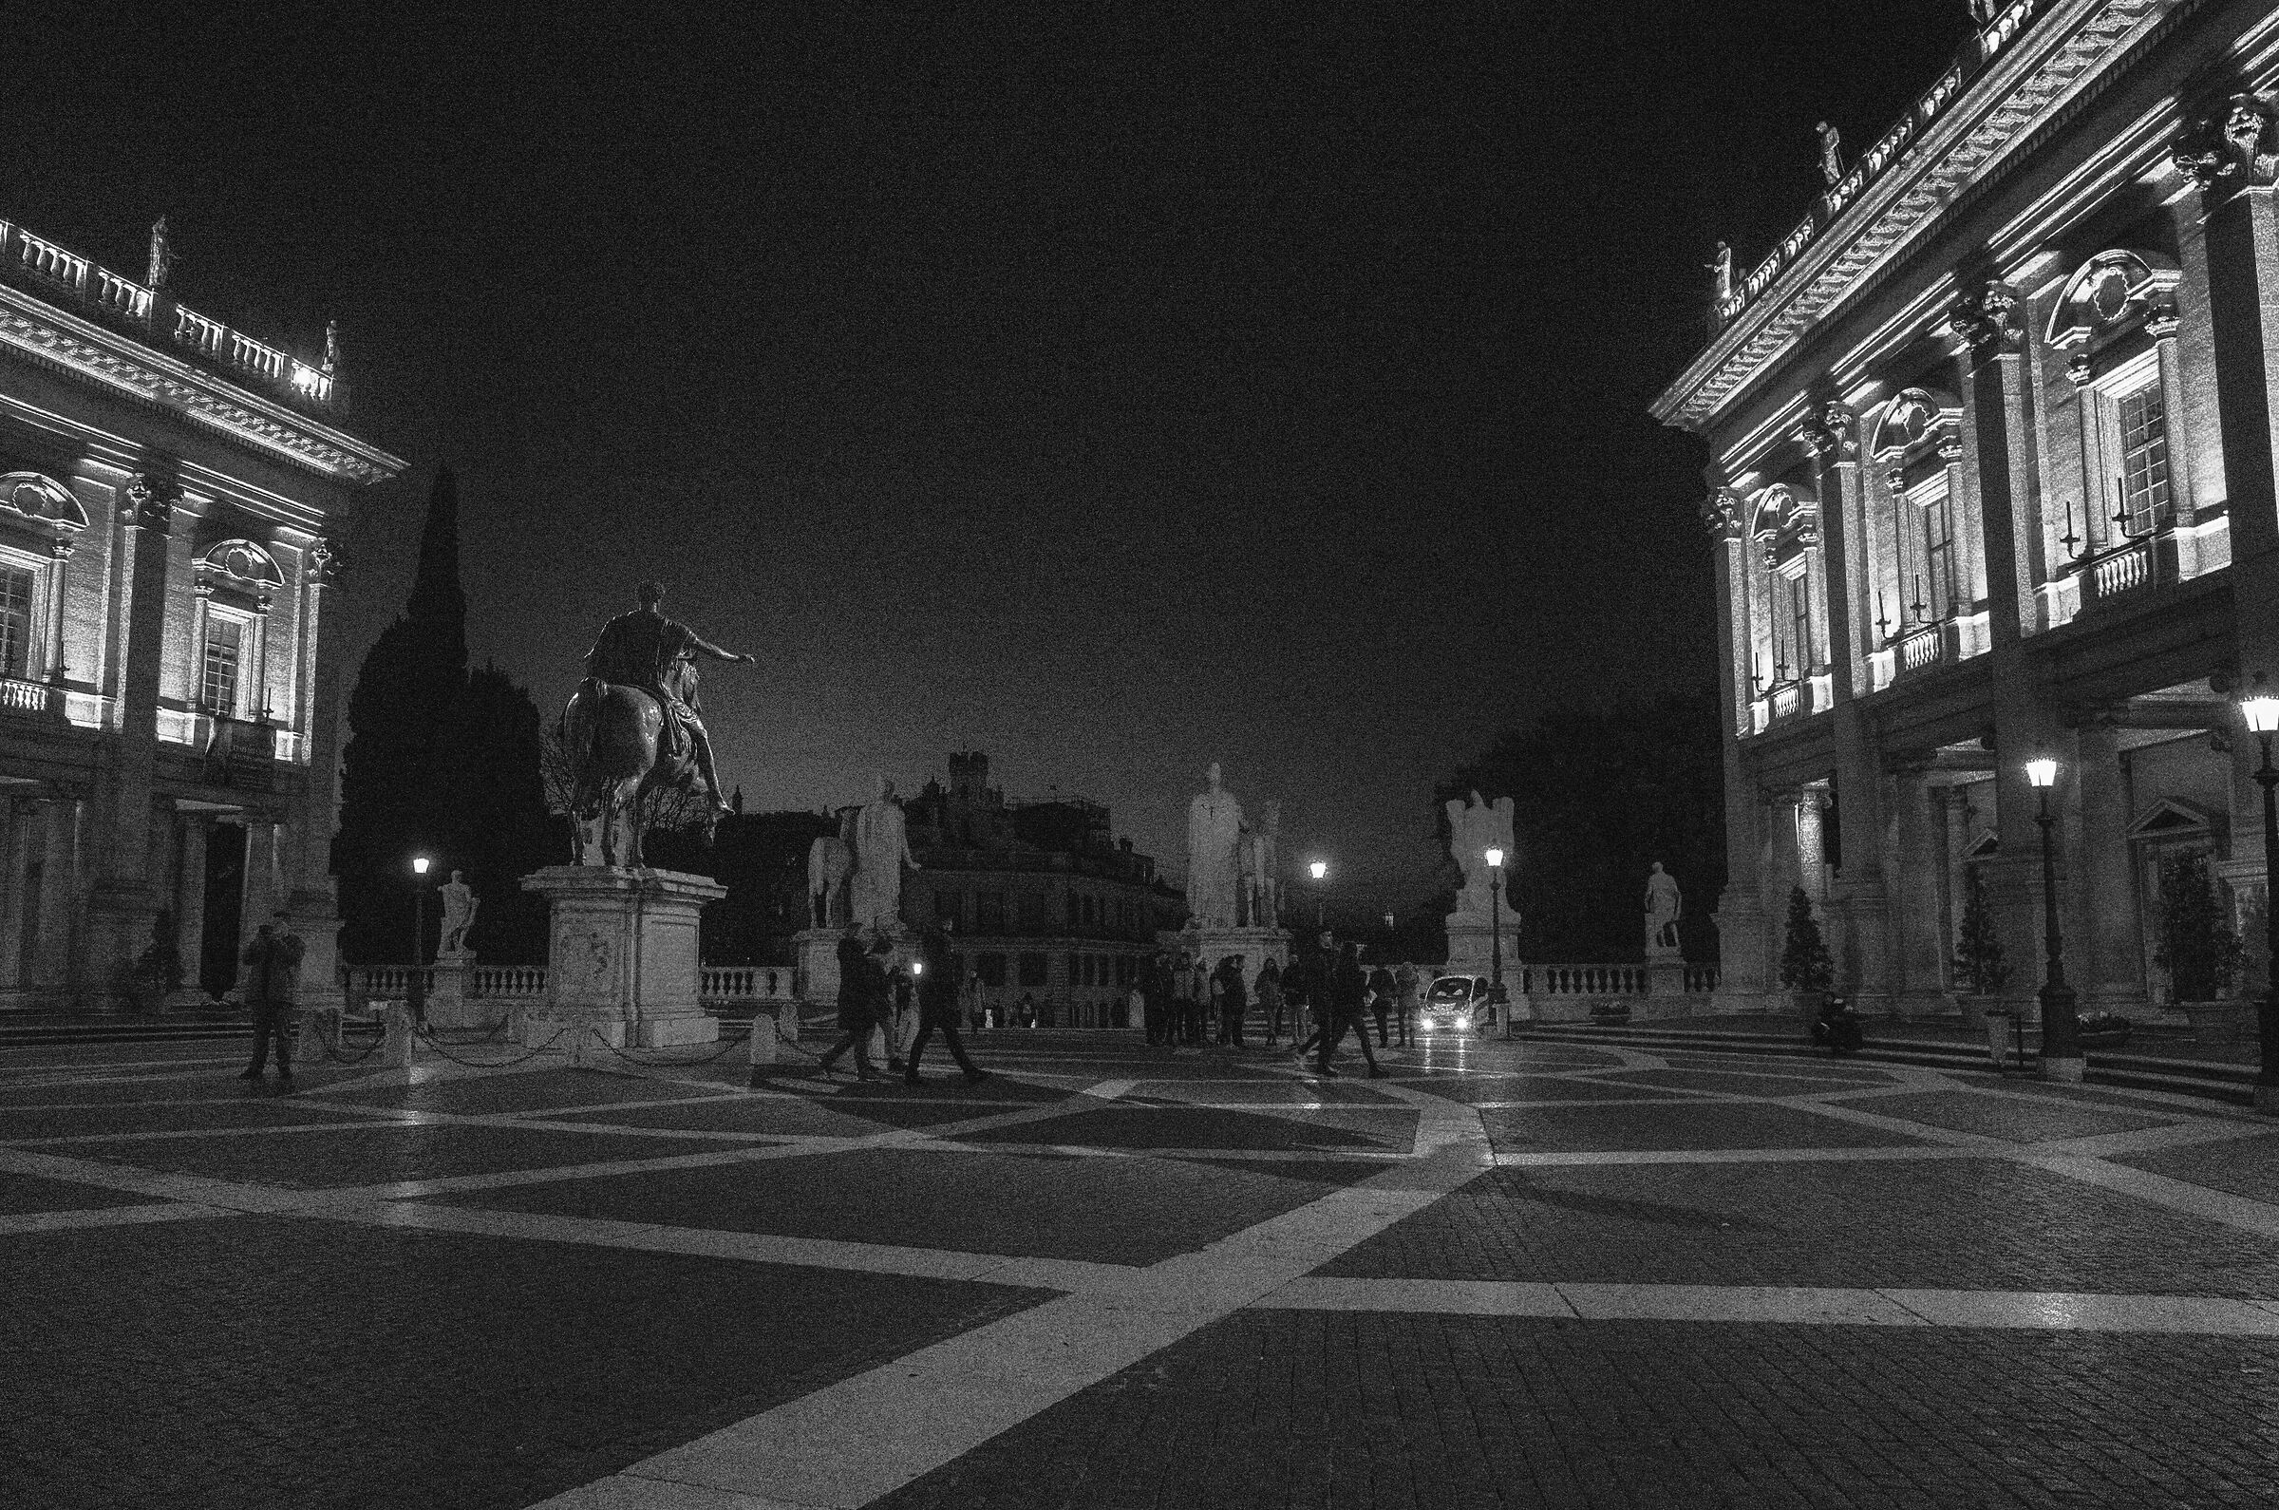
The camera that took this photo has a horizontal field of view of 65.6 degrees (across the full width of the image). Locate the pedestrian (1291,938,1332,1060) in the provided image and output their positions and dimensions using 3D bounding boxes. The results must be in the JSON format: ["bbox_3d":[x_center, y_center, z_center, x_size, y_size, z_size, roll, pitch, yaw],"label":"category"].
[{"bbox_3d":[2.257,3.107,22.314,0.850,1.780,0.500,0,-7,-3],"label":"pedestrian"}]

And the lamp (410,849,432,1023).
[{"bbox_3d":[-19.563,5.050,48.000,0.620,4.700,0.620,-1,-7,5],"label":"lamp"}]

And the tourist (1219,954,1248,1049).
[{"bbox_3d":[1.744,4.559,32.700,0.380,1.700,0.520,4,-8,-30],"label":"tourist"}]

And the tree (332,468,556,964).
[{"bbox_3d":[-26.535,-1.115,67.696,7.000,20.381,7.000,-1,-7,6],"label":"tree"}]

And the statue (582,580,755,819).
[{"bbox_3d":[-7.022,-0.401,25.700,2.100,4.240,3.600,-1,-7,6],"label":"statue"}]

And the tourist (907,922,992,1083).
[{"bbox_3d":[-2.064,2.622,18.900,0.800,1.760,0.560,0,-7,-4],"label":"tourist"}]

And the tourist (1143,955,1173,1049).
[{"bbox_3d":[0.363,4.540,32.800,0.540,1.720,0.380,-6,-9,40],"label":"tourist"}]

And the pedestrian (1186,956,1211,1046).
[{"bbox_3d":[1.153,4.639,33.200,0.380,1.640,0.520,7,-10,-45],"label":"pedestrian"}]

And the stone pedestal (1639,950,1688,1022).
[{"bbox_3d":[15.255,6.697,51.385,1.300,1.949,1.300,-1,-7,6],"label":"stone pedestal"}]

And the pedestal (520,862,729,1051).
[{"bbox_3d":[-7.113,2.800,24.492,2.100,2.359,3.200,-1,-7,6],"label":"pedestal"}]

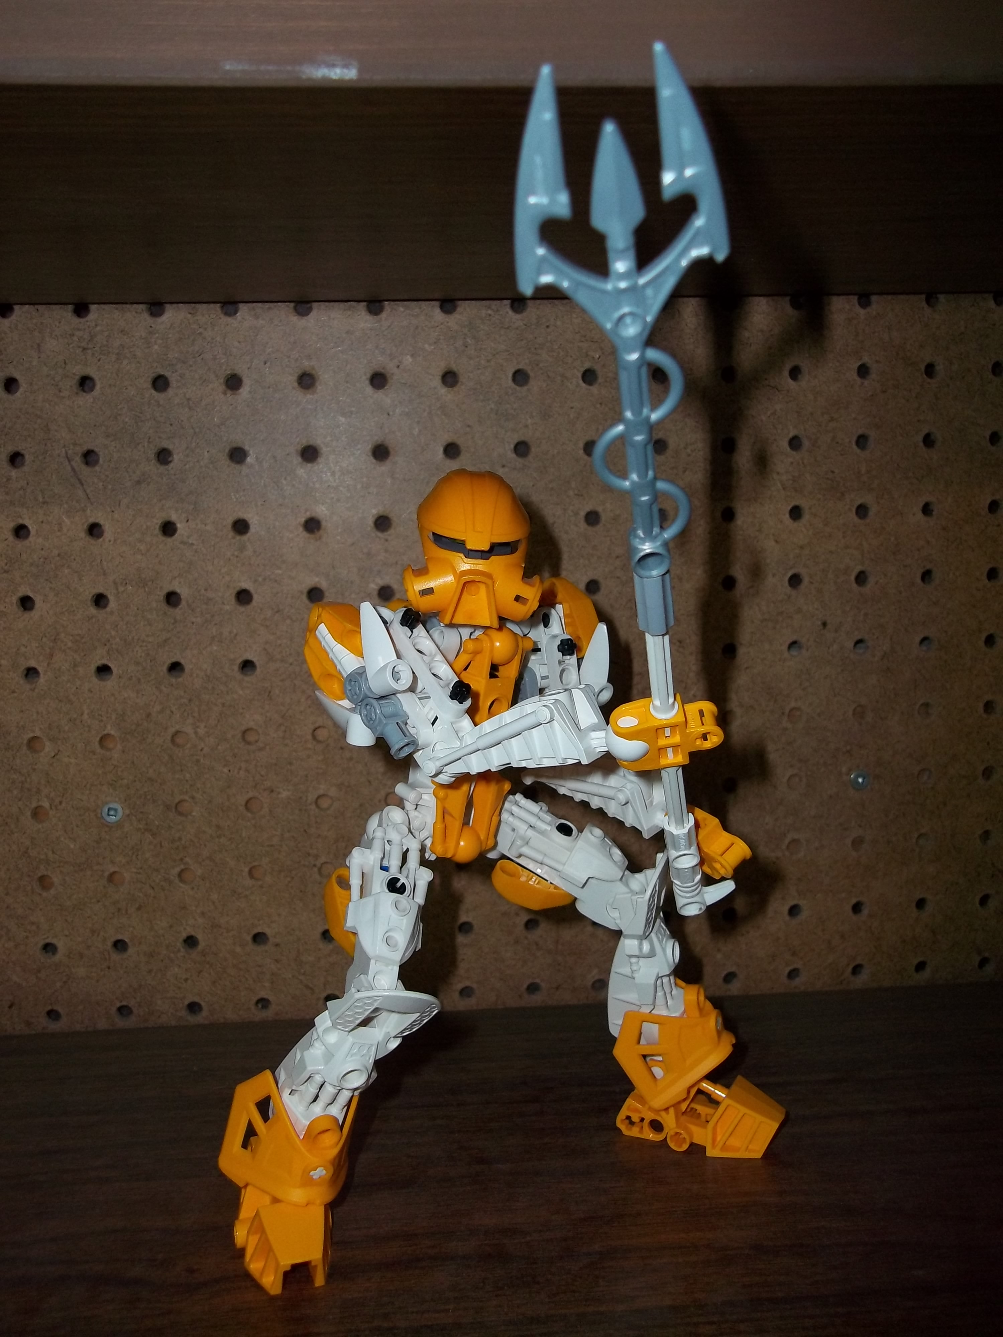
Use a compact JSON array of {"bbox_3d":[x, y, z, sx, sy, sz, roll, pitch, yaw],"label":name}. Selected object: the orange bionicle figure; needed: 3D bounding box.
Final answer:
[{"bbox_3d":[0.006,0.046,0.331,0.166,0.198,0.106,-5,7,-25],"label":"orange bionicle figure"}]

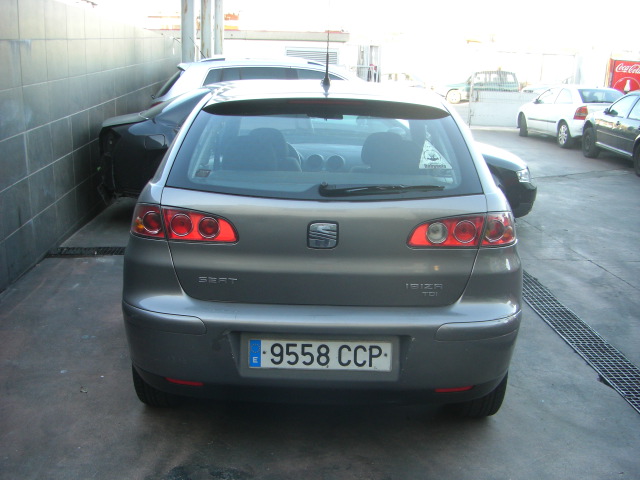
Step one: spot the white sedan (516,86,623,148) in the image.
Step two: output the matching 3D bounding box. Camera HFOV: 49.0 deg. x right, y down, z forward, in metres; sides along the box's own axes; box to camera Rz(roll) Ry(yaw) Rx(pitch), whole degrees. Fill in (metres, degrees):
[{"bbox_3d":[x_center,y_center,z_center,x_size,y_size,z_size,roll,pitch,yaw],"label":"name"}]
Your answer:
[{"bbox_3d":[6.270,-3.050,17.200,1.710,1.430,4.150,1,14,-5],"label":"white sedan"}]

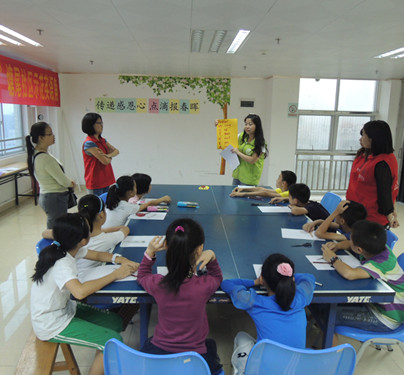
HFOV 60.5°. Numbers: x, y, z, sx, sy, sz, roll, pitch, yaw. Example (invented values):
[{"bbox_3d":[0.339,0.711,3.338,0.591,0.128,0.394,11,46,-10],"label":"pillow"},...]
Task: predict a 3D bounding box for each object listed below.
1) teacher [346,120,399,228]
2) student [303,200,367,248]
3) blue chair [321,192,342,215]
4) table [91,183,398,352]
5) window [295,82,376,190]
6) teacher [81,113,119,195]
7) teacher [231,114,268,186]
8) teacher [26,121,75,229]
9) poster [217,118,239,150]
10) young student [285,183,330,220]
[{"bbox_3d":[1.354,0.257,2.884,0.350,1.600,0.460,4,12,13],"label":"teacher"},{"bbox_3d":[1.037,0.575,2.644,0.580,1.050,0.430,2,11,7],"label":"student"},{"bbox_3d":[1.172,0.495,3.723,0.520,0.800,0.460,0,11,-4],"label":"blue chair"},{"bbox_3d":[0.165,0.615,3.128,1.525,0.760,2.740,1,11,-2],"label":"table"},{"bbox_3d":[2.944,-1.083,7.561,1.794,2.459,0.120,0,11,-2],"label":"window"},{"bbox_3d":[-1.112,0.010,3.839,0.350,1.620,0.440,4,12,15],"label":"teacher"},{"bbox_3d":[0.612,-0.128,4.641,0.500,1.650,0.420,9,14,36],"label":"teacher"},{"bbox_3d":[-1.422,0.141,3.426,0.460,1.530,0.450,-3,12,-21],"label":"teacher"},{"bbox_3d":[0.331,-0.680,4.408,0.265,0.370,0.015,1,12,3],"label":"poster"},{"bbox_3d":[1.013,0.450,3.419,0.600,1.000,0.450,-1,11,-10],"label":"young student"}]

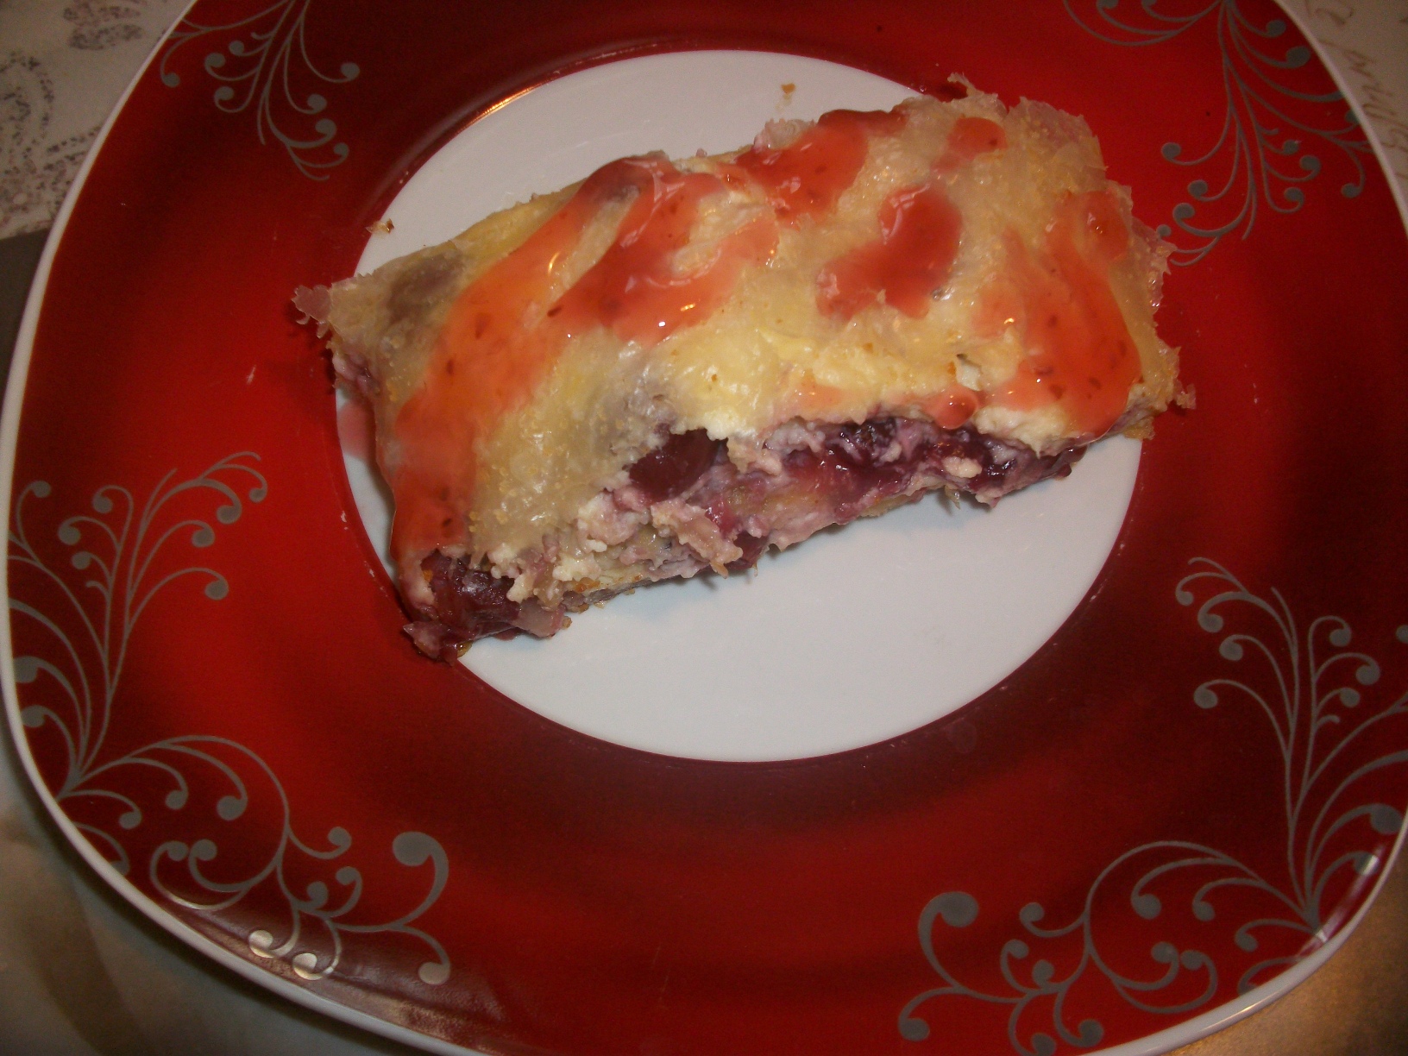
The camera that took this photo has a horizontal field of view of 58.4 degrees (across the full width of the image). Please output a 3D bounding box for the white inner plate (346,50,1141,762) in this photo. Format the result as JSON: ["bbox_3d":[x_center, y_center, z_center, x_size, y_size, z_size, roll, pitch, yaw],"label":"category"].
[{"bbox_3d":[0.007,-0.030,0.246,0.154,0.010,0.154,1,68,-2],"label":"white inner plate"}]

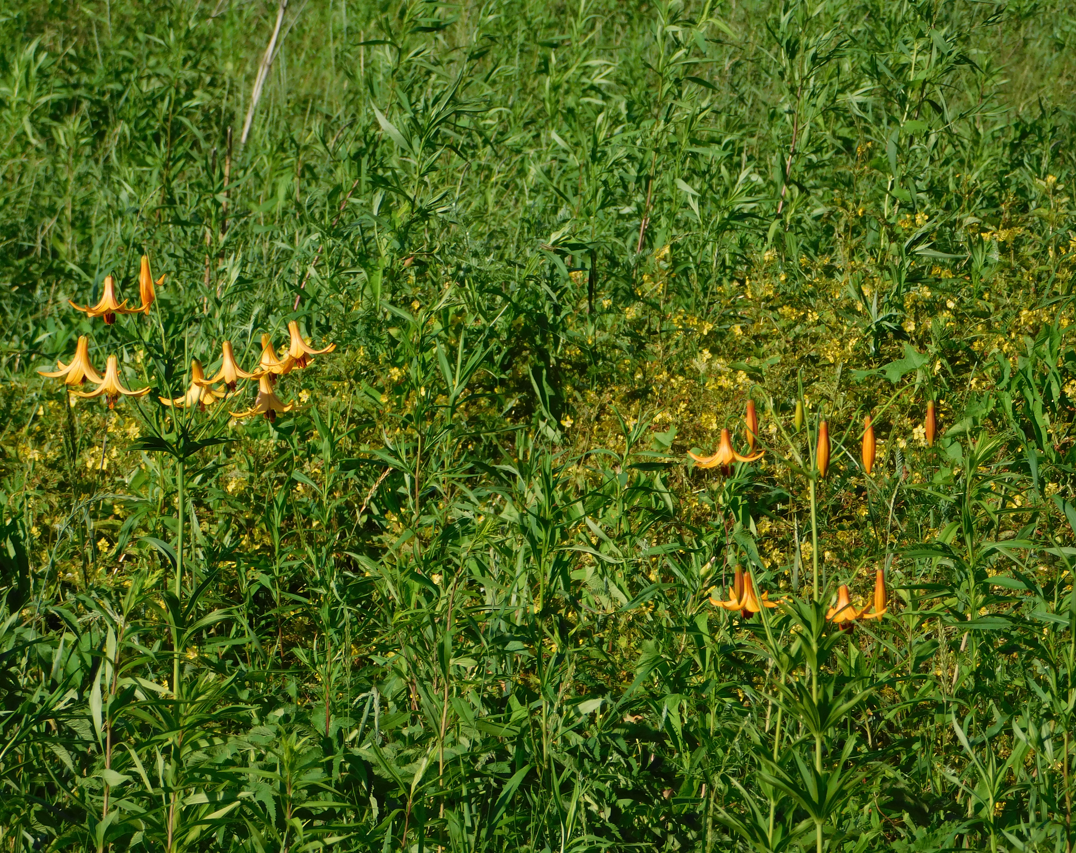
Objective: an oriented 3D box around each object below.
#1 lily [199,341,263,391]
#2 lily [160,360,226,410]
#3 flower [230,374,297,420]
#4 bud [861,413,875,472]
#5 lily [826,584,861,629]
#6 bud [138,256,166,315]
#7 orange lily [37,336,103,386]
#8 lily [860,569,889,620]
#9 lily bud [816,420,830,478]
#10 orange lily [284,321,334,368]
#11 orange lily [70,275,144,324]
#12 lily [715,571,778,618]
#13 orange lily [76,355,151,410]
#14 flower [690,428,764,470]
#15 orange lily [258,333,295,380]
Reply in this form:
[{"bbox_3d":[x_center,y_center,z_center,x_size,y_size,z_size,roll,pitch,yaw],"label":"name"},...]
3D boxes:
[{"bbox_3d":[-0.324,-0.064,8.080,0.070,0.054,0.070,0,6,0],"label":"lily"},{"bbox_3d":[-0.353,-0.042,7.800,0.069,0.053,0.069,0,11,0],"label":"lily"},{"bbox_3d":[-0.288,-0.030,8.100,0.076,0.050,0.072,0,6,0],"label":"flower"},{"bbox_3d":[0.352,0.018,8.120,0.015,0.062,0.015,0,6,0],"label":"bud"},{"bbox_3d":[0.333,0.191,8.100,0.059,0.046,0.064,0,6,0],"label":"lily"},{"bbox_3d":[-0.397,-0.145,7.800,0.028,0.061,0.022,0,11,0],"label":"bud"},{"bbox_3d":[-0.477,-0.067,7.800,0.070,0.053,0.070,0,11,0],"label":"orange lily"},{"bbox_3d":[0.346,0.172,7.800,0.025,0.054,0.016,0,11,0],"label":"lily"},{"bbox_3d":[0.292,0.023,7.800,0.014,0.061,0.014,0,11,0],"label":"lily bud"},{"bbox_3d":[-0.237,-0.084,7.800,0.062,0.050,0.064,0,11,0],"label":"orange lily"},{"bbox_3d":[-0.458,-0.135,8.100,0.079,0.052,0.074,0,6,0],"label":"orange lily"},{"bbox_3d":[0.215,0.173,7.800,0.073,0.049,0.071,0,11,0],"label":"lily"},{"bbox_3d":[-0.436,-0.045,7.800,0.078,0.055,0.075,0,11,0],"label":"orange lily"},{"bbox_3d":[0.200,0.025,8.100,0.078,0.047,0.074,0,6,0],"label":"flower"},{"bbox_3d":[-0.277,-0.075,8.130,0.063,0.050,0.066,0,6,0],"label":"orange lily"}]

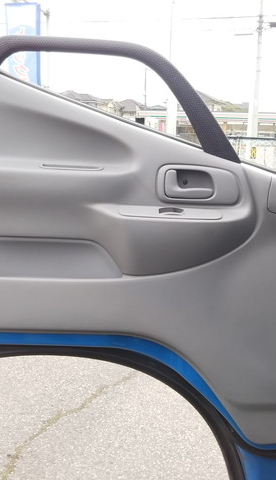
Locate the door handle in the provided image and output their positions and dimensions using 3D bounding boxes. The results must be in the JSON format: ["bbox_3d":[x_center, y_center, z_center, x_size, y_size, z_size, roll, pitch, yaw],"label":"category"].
[{"bbox_3d":[0.098,-0.105,1.045,0.093,0.055,0.030,1,9,-2],"label":"door handle"}]

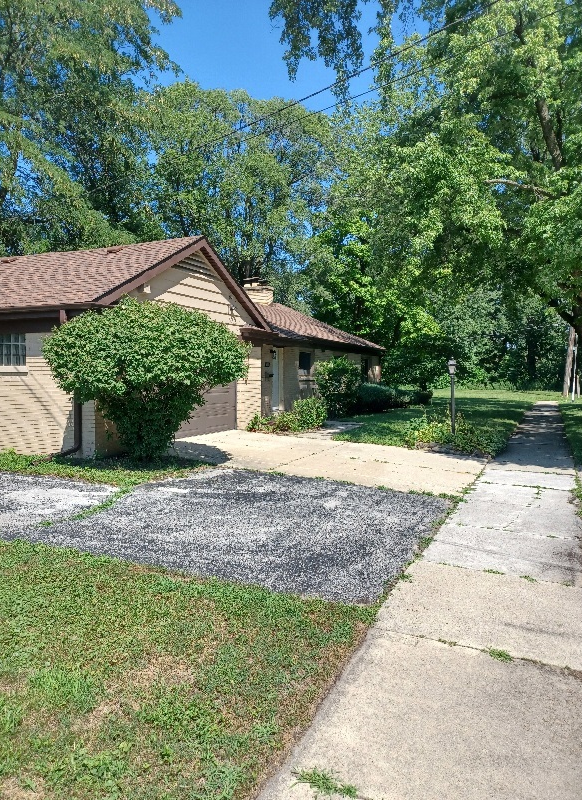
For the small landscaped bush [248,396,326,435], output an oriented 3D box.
[{"bbox_3d":[-0.071,0.332,13.622,1.650,0.840,0.850,1,2,25],"label":"small landscaped bush"}]

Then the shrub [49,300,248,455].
[{"bbox_3d":[-2.326,-0.339,9.294,3.150,2.620,2.850,-1,2,-14],"label":"shrub"}]

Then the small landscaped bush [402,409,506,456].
[{"bbox_3d":[3.200,0.605,11.181,1.600,0.660,1.700,1,2,25],"label":"small landscaped bush"}]

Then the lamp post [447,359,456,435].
[{"bbox_3d":[3.578,-0.057,12.807,0.200,1.740,0.200,0,2,0],"label":"lamp post"}]

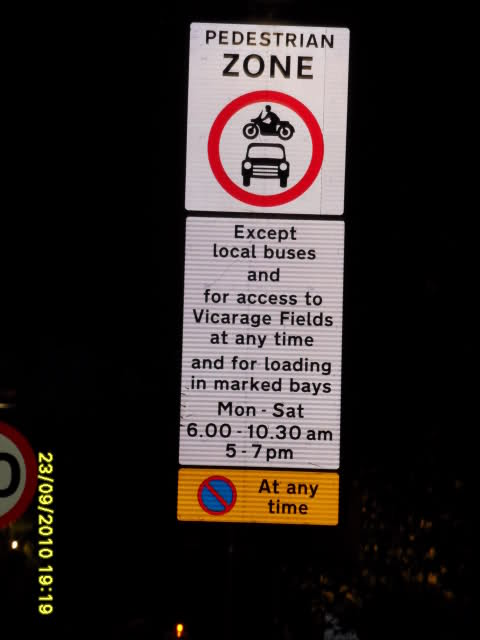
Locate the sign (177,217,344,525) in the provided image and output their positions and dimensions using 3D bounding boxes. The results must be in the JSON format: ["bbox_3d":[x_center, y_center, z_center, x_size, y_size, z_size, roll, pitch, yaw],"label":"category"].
[{"bbox_3d":[0.109,0.256,18.403,0.796,1.516,0.040,2,-5,-2],"label":"sign"}]

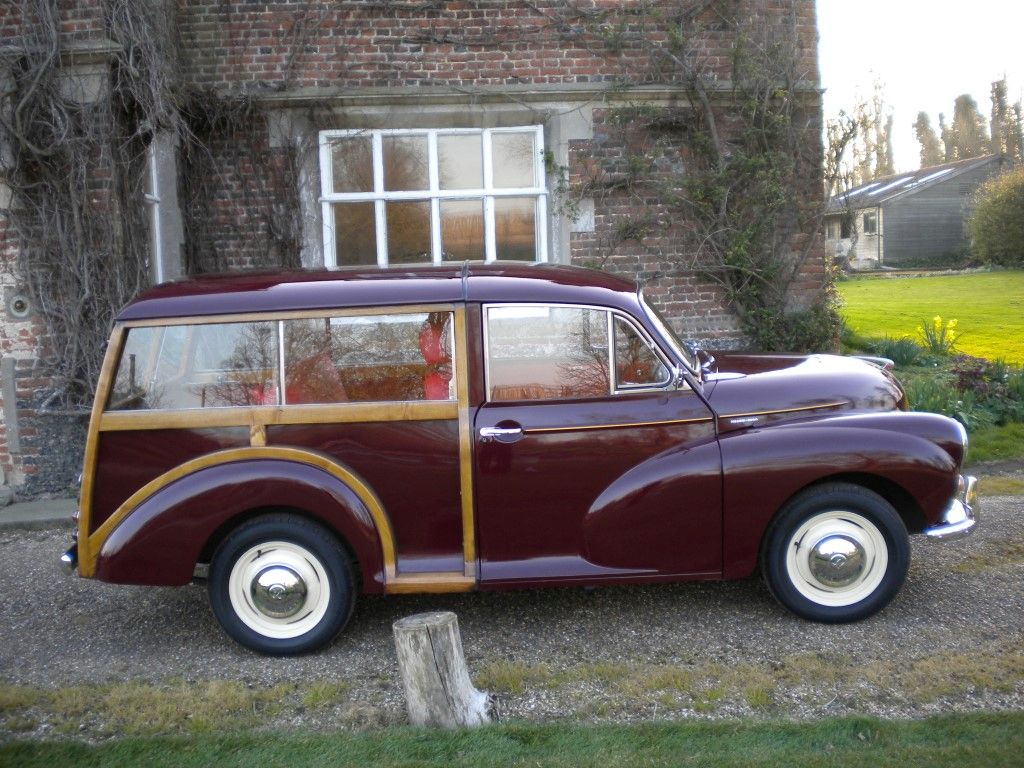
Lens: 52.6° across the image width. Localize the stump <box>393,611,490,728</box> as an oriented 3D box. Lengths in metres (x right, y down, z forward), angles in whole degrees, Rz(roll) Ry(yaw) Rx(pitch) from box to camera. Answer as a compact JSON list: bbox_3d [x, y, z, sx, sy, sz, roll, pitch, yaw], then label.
[{"bbox_3d":[-0.239,0.965,3.489,0.310,0.360,0.270,-2,9,-1],"label":"stump"}]

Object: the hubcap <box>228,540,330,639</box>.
[{"bbox_3d":[-0.904,0.802,4.027,0.392,0.392,0.080,-2,9,-1],"label":"hubcap"}]

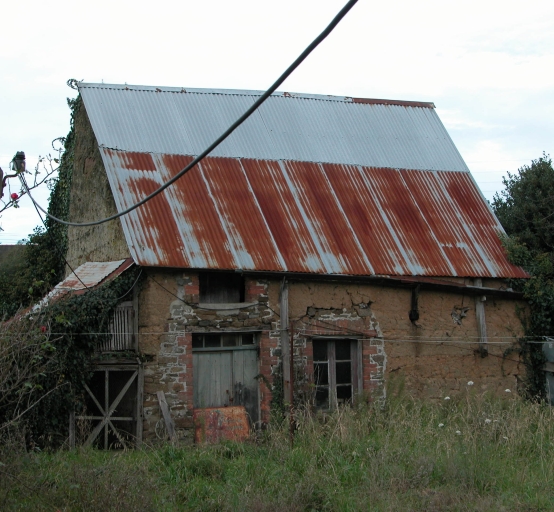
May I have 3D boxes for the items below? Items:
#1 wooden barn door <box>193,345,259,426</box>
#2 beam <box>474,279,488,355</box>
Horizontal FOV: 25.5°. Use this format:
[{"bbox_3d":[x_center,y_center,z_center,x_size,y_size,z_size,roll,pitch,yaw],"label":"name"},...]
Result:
[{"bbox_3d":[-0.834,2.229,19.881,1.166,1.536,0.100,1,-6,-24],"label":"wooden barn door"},{"bbox_3d":[3.641,1.103,21.754,0.160,1.375,0.160,-4,-4,-25],"label":"beam"}]

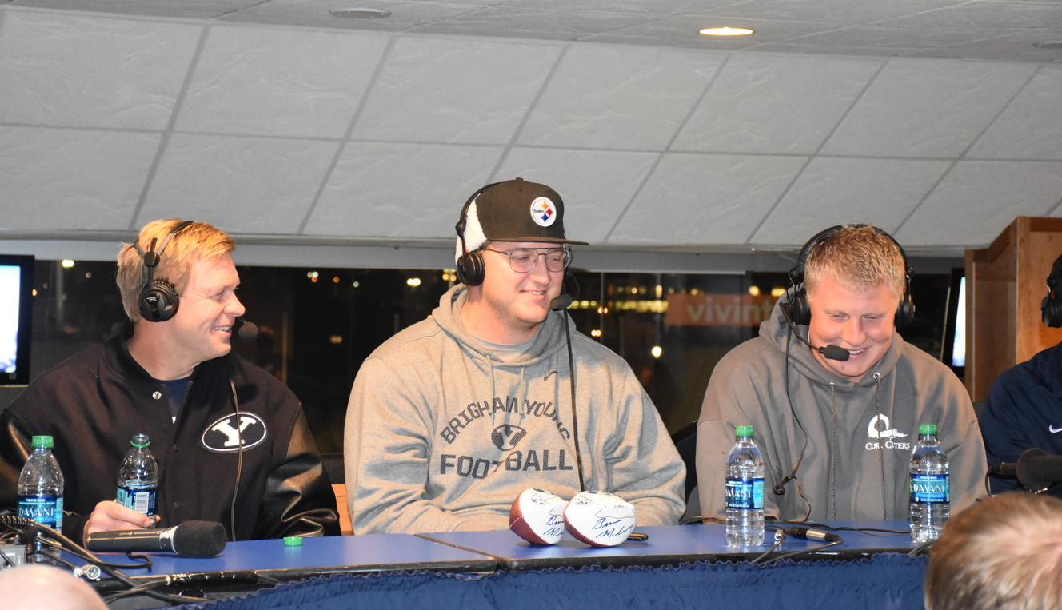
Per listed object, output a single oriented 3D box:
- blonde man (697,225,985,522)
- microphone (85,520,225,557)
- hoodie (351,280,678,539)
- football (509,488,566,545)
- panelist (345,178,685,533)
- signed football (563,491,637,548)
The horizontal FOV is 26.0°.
[{"bbox_3d":[0.605,0.500,4.310,0.550,1.310,0.760,0,-1,-7],"label":"blonde man"},{"bbox_3d":[-0.600,0.373,3.690,0.243,0.058,0.058,-1,-1,27],"label":"microphone"},{"bbox_3d":[-0.031,0.305,4.400,0.640,0.690,0.440,0,-1,-2],"label":"hoodie"},{"bbox_3d":[0.012,0.362,3.925,0.098,0.097,0.155,-1,-1,21],"label":"football"},{"bbox_3d":[-0.030,0.456,4.240,0.640,1.390,0.760,0,-1,-2],"label":"panelist"},{"bbox_3d":[0.116,0.362,3.880,0.155,0.097,0.098,0,-1,-42],"label":"signed football"}]

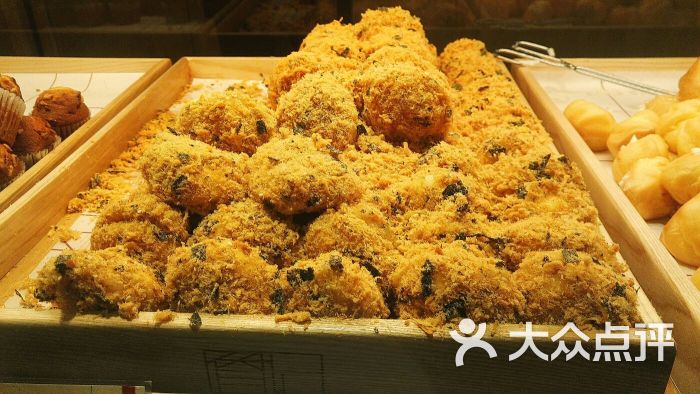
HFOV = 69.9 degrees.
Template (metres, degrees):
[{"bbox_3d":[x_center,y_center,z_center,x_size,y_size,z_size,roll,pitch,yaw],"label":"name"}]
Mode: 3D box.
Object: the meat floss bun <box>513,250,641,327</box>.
[{"bbox_3d":[0.158,0.068,0.352,0.084,0.053,0.071,1,33,5],"label":"meat floss bun"}]

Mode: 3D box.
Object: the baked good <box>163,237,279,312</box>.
[{"bbox_3d":[-0.095,0.063,0.375,0.085,0.056,0.076,1,33,5],"label":"baked good"}]

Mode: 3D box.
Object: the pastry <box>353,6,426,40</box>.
[{"bbox_3d":[0.051,-0.200,0.617,0.089,0.063,0.085,1,33,5],"label":"pastry"}]

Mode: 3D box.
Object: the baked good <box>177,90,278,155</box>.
[{"bbox_3d":[-0.112,-0.066,0.455,0.090,0.054,0.070,1,32,4],"label":"baked good"}]

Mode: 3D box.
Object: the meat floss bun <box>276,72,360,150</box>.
[{"bbox_3d":[-0.029,-0.077,0.457,0.076,0.060,0.080,1,32,4],"label":"meat floss bun"}]

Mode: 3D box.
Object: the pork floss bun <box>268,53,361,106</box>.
[{"bbox_3d":[-0.038,-0.116,0.509,0.088,0.058,0.078,1,32,4],"label":"pork floss bun"}]

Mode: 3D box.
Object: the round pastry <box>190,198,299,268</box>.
[{"bbox_3d":[-0.084,0.035,0.403,0.086,0.061,0.077,1,33,5],"label":"round pastry"}]

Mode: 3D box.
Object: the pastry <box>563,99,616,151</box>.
[{"bbox_3d":[0.256,-0.077,0.532,0.052,0.048,0.053,1,32,4],"label":"pastry"}]

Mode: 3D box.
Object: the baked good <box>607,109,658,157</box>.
[{"bbox_3d":[0.289,-0.066,0.513,0.050,0.044,0.052,1,32,4],"label":"baked good"}]

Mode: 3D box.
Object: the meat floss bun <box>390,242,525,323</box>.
[{"bbox_3d":[0.069,0.057,0.324,0.086,0.050,0.068,1,32,4],"label":"meat floss bun"}]

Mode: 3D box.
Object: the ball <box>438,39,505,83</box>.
[{"bbox_3d":[0.160,-0.178,0.668,0.086,0.060,0.081,1,33,5],"label":"ball"}]

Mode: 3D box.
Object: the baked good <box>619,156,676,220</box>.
[{"bbox_3d":[0.249,-0.007,0.420,0.046,0.050,0.050,1,32,4],"label":"baked good"}]

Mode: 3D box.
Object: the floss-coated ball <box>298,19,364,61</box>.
[{"bbox_3d":[-0.021,-0.194,0.646,0.086,0.061,0.081,-2,32,1],"label":"floss-coated ball"}]

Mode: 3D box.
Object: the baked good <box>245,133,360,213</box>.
[{"bbox_3d":[-0.034,-0.017,0.374,0.086,0.055,0.073,1,33,5],"label":"baked good"}]

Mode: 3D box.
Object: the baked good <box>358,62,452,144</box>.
[{"bbox_3d":[0.050,-0.085,0.455,0.082,0.064,0.080,1,32,4],"label":"baked good"}]

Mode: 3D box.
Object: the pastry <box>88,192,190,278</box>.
[{"bbox_3d":[-0.177,0.030,0.428,0.082,0.061,0.078,1,33,5],"label":"pastry"}]

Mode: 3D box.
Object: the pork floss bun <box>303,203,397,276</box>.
[{"bbox_3d":[-0.001,0.037,0.390,0.079,0.059,0.072,1,33,5],"label":"pork floss bun"}]

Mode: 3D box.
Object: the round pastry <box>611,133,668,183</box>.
[{"bbox_3d":[0.291,-0.039,0.496,0.056,0.046,0.056,1,33,5],"label":"round pastry"}]

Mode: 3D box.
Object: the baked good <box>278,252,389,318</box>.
[{"bbox_3d":[-0.011,0.058,0.325,0.072,0.047,0.060,1,32,4],"label":"baked good"}]

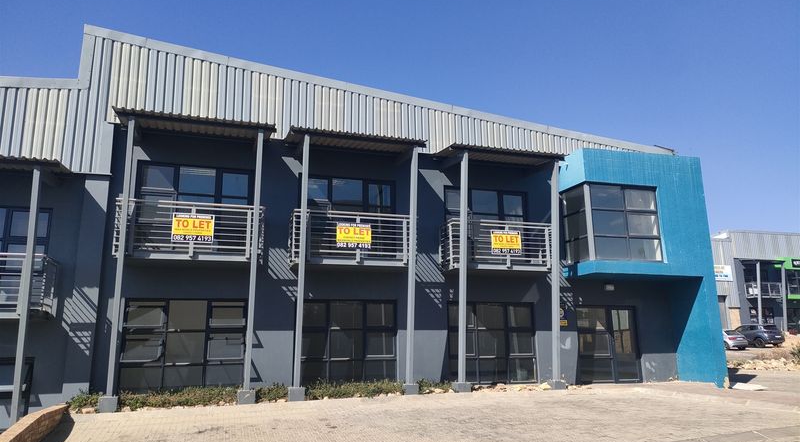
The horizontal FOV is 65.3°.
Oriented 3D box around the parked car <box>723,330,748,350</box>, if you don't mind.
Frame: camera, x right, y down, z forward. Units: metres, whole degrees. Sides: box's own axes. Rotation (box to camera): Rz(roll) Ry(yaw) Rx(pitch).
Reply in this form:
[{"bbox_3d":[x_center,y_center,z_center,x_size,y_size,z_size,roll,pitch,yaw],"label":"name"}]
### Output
[{"bbox_3d":[21.695,8.215,43.226,1.800,1.430,4.400,3,-13,-15],"label":"parked car"}]

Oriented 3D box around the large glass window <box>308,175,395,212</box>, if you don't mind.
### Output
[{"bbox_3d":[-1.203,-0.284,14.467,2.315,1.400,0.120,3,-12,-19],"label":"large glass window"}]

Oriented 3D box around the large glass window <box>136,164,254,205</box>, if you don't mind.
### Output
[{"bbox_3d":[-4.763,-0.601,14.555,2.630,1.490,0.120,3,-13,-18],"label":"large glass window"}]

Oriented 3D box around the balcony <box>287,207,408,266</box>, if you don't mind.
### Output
[{"bbox_3d":[-1.045,0.452,13.795,2.714,1.208,0.800,3,-12,-19],"label":"balcony"}]

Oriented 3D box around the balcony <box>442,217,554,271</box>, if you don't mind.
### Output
[{"bbox_3d":[2.304,0.628,14.931,2.749,1.229,0.750,3,-12,-19],"label":"balcony"}]

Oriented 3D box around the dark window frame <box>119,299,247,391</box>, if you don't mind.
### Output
[{"bbox_3d":[-4.735,2.762,13.806,2.610,2.080,0.120,3,-13,-18],"label":"dark window frame"}]

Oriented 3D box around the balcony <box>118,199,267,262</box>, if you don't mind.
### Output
[{"bbox_3d":[-4.639,0.320,13.908,3.100,1.230,0.870,3,-13,-18],"label":"balcony"}]

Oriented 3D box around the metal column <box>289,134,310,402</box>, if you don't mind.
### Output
[{"bbox_3d":[-2.032,0.895,12.923,0.320,5.512,0.320,4,-9,-19],"label":"metal column"}]

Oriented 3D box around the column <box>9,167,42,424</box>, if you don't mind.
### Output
[{"bbox_3d":[-6.686,1.498,11.113,0.280,4.956,0.280,3,-9,-19],"label":"column"}]

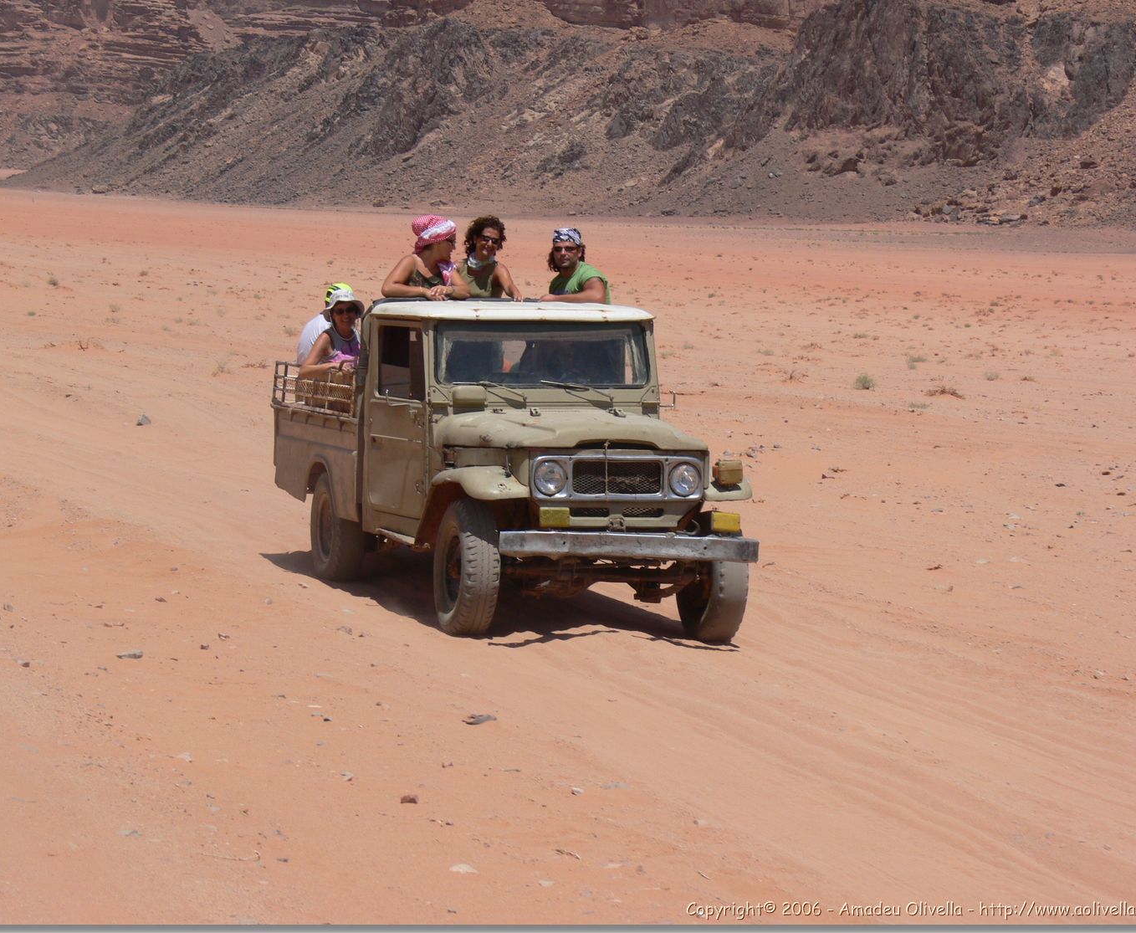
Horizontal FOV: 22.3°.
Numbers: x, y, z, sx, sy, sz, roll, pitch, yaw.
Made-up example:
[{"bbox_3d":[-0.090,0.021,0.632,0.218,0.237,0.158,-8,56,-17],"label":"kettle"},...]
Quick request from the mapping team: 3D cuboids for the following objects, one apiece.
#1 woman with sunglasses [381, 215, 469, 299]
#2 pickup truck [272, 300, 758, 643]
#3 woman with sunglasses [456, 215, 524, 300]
[{"bbox_3d":[-0.906,-0.748,18.258,0.540,1.650,0.450,0,4,-26],"label":"woman with sunglasses"},{"bbox_3d":[-0.440,-0.069,18.139,1.700,1.940,4.880,0,4,-19],"label":"pickup truck"},{"bbox_3d":[-0.532,-0.754,18.461,0.460,1.650,0.420,0,4,-16],"label":"woman with sunglasses"}]

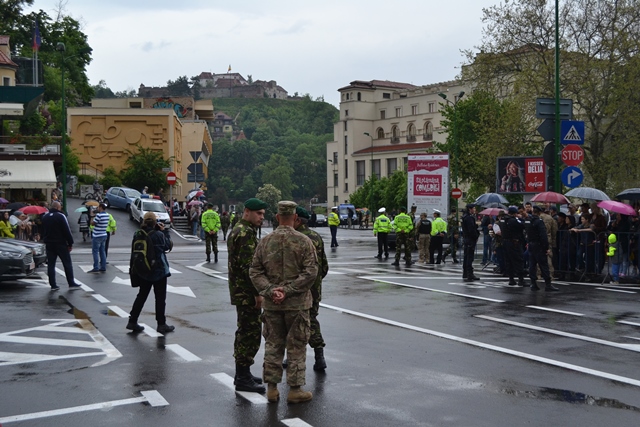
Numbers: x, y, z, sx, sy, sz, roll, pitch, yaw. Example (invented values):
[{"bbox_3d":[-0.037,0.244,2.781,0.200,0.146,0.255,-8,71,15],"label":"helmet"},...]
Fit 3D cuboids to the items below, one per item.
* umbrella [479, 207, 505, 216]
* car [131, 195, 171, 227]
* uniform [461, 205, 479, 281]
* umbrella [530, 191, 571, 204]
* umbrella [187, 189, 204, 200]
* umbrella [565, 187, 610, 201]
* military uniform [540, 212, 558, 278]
[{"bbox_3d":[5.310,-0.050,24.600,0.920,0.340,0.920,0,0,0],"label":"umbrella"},{"bbox_3d":[-10.020,-0.090,47.500,1.740,1.600,4.250,3,8,-23],"label":"car"},{"bbox_3d":[3.520,0.680,18.600,0.420,1.780,0.520,0,0,13],"label":"uniform"},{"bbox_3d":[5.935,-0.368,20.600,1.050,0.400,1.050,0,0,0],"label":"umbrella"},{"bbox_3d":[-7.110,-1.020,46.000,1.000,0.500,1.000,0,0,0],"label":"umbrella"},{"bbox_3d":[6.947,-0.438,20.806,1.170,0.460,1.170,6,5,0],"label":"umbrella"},{"bbox_3d":[5.495,0.728,19.300,0.400,1.740,0.540,0,1,40],"label":"military uniform"}]

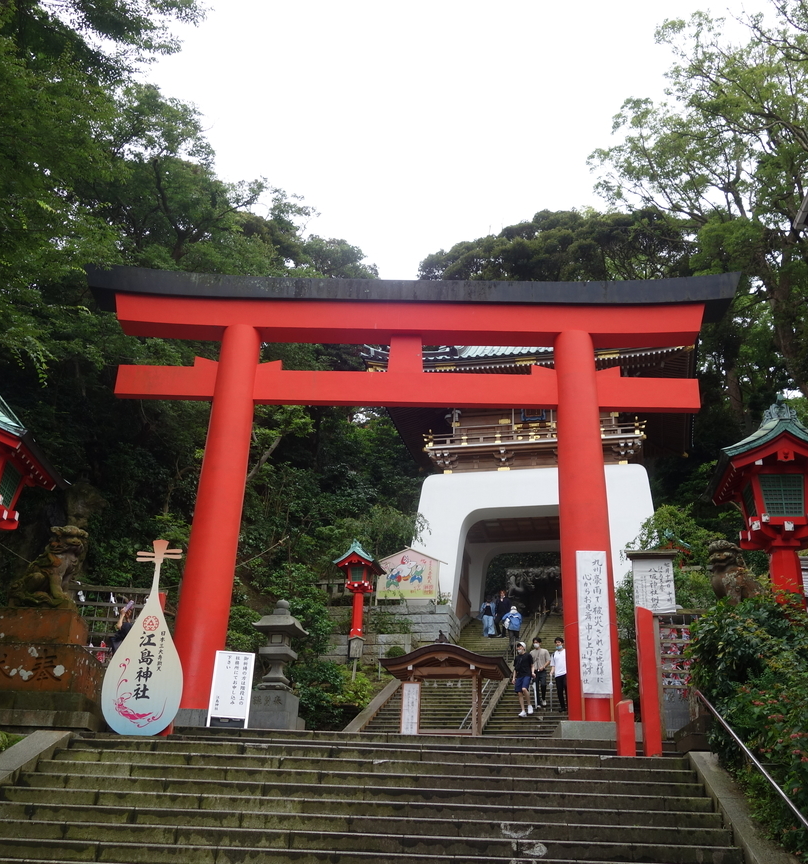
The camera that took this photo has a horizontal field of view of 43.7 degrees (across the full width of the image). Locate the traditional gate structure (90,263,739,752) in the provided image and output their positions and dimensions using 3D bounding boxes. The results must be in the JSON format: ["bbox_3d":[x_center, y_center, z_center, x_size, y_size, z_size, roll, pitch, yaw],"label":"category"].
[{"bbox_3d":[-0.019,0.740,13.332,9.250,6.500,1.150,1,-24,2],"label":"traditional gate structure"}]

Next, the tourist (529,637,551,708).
[{"bbox_3d":[3.282,5.764,24.205,0.530,1.702,0.420,-4,-26,14],"label":"tourist"}]

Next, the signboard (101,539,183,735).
[{"bbox_3d":[-2.947,2.337,11.698,0.930,2.270,0.120,1,-24,2],"label":"signboard"}]

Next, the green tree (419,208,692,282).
[{"bbox_3d":[9.553,-10.393,65.092,16.500,10.500,12.000,0,-25,7],"label":"green tree"}]

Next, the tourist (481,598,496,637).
[{"bbox_3d":[3.069,6.688,36.594,0.530,1.537,0.380,-3,-25,13],"label":"tourist"}]

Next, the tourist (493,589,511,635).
[{"bbox_3d":[3.448,6.393,35.386,0.550,1.700,0.400,-2,-25,10],"label":"tourist"}]

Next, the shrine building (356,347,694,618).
[{"bbox_3d":[5.910,1.918,43.996,13.068,15.000,10.790,-3,-25,13],"label":"shrine building"}]

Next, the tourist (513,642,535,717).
[{"bbox_3d":[2.782,5.741,23.468,0.550,1.729,0.480,-10,-28,25],"label":"tourist"}]

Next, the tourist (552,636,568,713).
[{"bbox_3d":[3.709,5.678,23.672,0.520,1.760,0.380,-3,-25,13],"label":"tourist"}]

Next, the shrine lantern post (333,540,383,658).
[{"bbox_3d":[-1.447,5.278,32.626,1.320,3.290,1.450,-4,-26,15],"label":"shrine lantern post"}]

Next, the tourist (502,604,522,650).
[{"bbox_3d":[3.575,6.461,32.882,0.580,1.580,0.500,-4,-25,13],"label":"tourist"}]

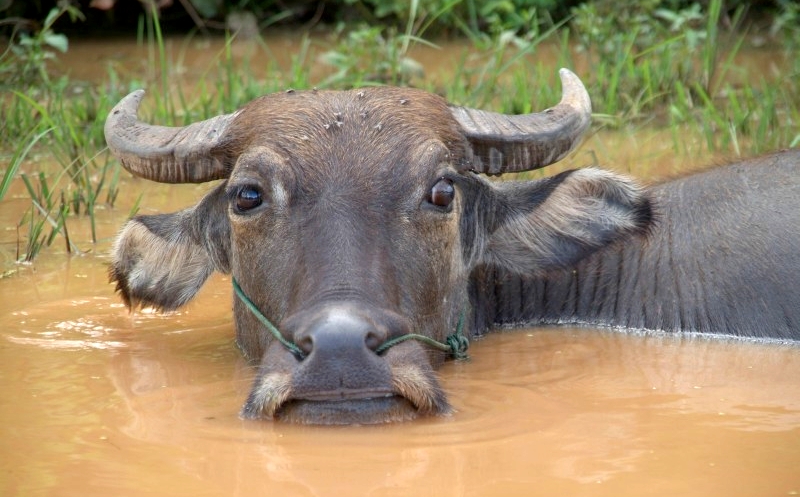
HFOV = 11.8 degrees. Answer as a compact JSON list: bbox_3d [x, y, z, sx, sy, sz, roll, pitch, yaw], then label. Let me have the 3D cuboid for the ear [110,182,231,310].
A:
[{"bbox_3d":[-0.265,-0.004,4.470,0.140,0.135,0.090,3,12,15],"label":"ear"}]

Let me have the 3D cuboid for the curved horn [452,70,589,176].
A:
[{"bbox_3d":[0.141,-0.147,4.490,0.162,0.103,0.120,0,12,0],"label":"curved horn"}]

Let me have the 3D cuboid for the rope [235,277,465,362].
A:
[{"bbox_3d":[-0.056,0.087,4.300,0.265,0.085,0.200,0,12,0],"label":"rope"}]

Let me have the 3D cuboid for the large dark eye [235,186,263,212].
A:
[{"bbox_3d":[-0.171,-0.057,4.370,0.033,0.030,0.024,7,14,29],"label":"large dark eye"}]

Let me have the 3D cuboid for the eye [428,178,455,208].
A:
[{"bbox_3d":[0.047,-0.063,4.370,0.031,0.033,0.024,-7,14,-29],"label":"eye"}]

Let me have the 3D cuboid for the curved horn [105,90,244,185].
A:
[{"bbox_3d":[-0.264,-0.130,4.490,0.155,0.088,0.115,0,12,0],"label":"curved horn"}]

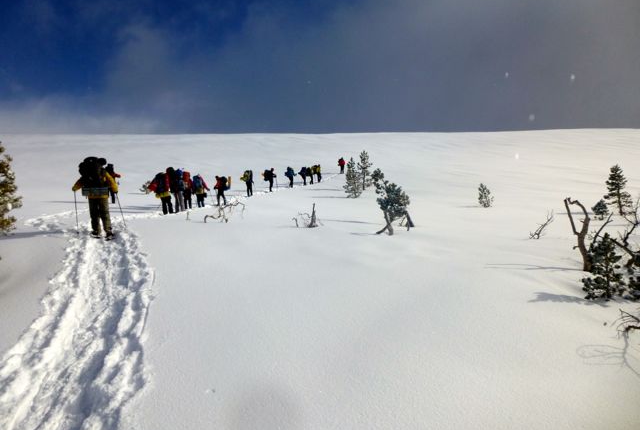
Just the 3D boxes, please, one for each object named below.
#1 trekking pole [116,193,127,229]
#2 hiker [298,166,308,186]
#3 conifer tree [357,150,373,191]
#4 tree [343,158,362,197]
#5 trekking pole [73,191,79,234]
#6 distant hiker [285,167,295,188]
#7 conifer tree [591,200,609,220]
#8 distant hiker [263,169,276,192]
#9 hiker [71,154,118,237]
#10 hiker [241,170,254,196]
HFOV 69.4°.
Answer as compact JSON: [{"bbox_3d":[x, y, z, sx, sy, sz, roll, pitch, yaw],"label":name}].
[{"bbox_3d":[-4.410,-0.095,10.275,0.060,0.906,0.060,-7,16,0],"label":"trekking pole"},{"bbox_3d":[-1.518,-3.526,42.000,0.750,1.700,0.750,-1,-3,41],"label":"hiker"},{"bbox_3d":[3.129,-3.108,32.500,1.080,2.900,1.050,1,-2,0],"label":"conifer tree"},{"bbox_3d":[2.074,-2.361,29.500,1.200,2.580,1.200,0,-3,0],"label":"tree"},{"bbox_3d":[-5.386,-0.057,10.225,0.060,0.973,0.060,0,9,0],"label":"trekking pole"},{"bbox_3d":[-2.457,-3.111,38.500,0.850,1.720,0.620,3,-4,-40],"label":"distant hiker"},{"bbox_3d":[8.950,-0.160,14.800,0.570,0.660,0.550,1,-2,0],"label":"conifer tree"},{"bbox_3d":[-3.715,-2.556,34.000,0.900,1.730,0.600,2,-4,-30],"label":"distant hiker"},{"bbox_3d":[-4.992,-0.379,10.300,1.000,1.830,0.700,1,-2,0],"label":"hiker"},{"bbox_3d":[-4.737,-2.039,30.200,0.650,1.740,0.800,-3,-4,40],"label":"hiker"}]

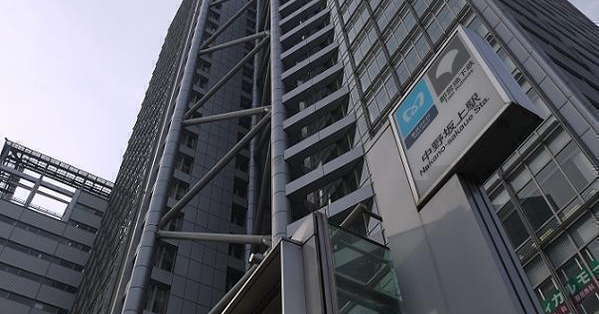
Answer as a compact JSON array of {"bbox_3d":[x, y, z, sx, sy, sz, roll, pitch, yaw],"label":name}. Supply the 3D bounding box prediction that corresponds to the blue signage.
[{"bbox_3d":[0.765,-0.274,3.869,0.030,0.450,0.337,25,-60,-19],"label":"blue signage"}]

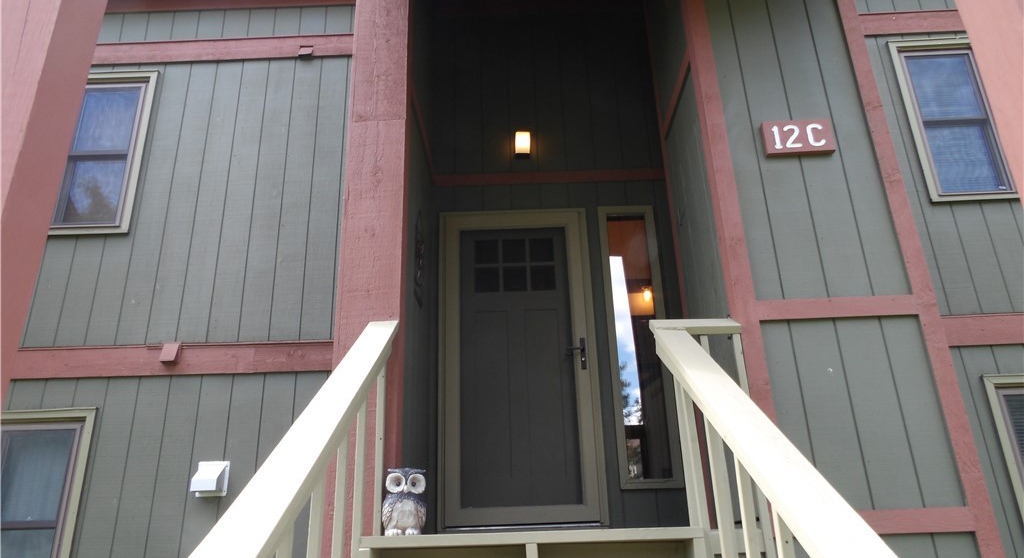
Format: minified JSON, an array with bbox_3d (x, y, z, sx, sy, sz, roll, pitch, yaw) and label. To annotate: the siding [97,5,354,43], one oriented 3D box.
[{"bbox_3d":[-2.334,-2.012,5.635,2.250,0.290,0.030,-2,-22,0],"label":"siding"}]

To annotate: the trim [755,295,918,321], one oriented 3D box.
[{"bbox_3d":[1.473,0.134,3.223,0.714,0.095,0.028,-2,-22,0],"label":"trim"}]

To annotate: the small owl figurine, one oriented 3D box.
[{"bbox_3d":[-0.409,0.853,2.715,0.168,0.248,0.150,2,-22,-11],"label":"small owl figurine"}]

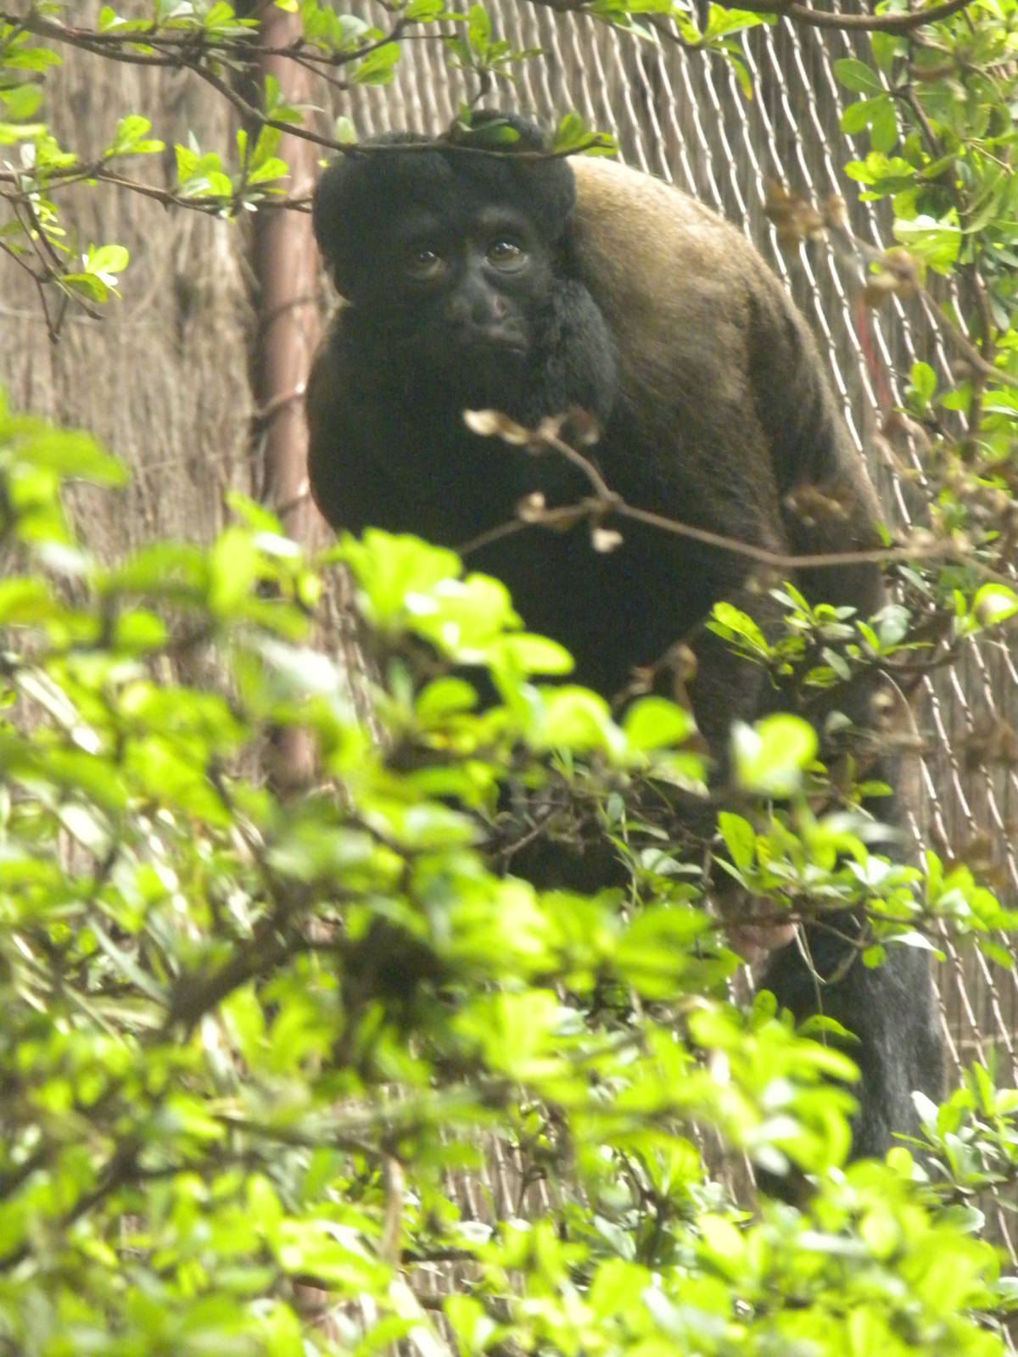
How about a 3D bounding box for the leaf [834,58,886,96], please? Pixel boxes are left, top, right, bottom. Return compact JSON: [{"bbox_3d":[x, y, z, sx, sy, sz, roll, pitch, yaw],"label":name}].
[{"bbox_3d":[0.148,-0.254,4.300,0.026,0.013,0.005,26,4,0],"label":"leaf"}]

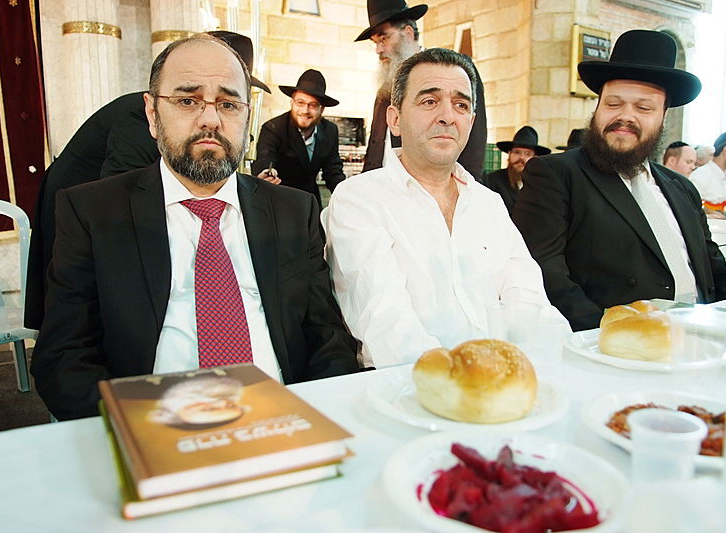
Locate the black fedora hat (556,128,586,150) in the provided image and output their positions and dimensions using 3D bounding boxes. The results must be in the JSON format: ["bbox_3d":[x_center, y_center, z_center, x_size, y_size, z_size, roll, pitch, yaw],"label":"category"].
[{"bbox_3d":[1.506,-0.879,4.000,0.330,0.140,0.360,1,7,0],"label":"black fedora hat"}]

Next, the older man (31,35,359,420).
[{"bbox_3d":[-0.244,0.236,0.976,0.560,1.278,0.750,-2,8,-23],"label":"older man"}]

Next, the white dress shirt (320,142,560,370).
[{"bbox_3d":[0.161,0.045,1.180,0.500,0.562,0.360,-1,8,-19],"label":"white dress shirt"}]

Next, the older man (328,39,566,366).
[{"bbox_3d":[0.182,0.216,1.125,0.540,1.298,0.750,-1,8,-19],"label":"older man"}]

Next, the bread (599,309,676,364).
[{"bbox_3d":[0.479,0.109,0.990,0.130,0.076,0.105,4,8,25],"label":"bread"}]

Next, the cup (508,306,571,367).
[{"bbox_3d":[0.299,0.116,0.964,0.075,0.080,0.075,1,7,0],"label":"cup"}]

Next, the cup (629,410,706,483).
[{"bbox_3d":[0.271,0.176,0.518,0.068,0.071,0.068,1,7,0],"label":"cup"}]

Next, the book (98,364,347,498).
[{"bbox_3d":[-0.161,0.160,0.615,0.183,0.022,0.258,-3,8,-31],"label":"book"}]

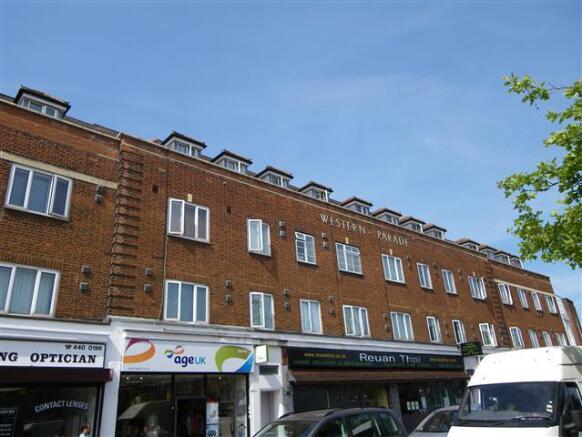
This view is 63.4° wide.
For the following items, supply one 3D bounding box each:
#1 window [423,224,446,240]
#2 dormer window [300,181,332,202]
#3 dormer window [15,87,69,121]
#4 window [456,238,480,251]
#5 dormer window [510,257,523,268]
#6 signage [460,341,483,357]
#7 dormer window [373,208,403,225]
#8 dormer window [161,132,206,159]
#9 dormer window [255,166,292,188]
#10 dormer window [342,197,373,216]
[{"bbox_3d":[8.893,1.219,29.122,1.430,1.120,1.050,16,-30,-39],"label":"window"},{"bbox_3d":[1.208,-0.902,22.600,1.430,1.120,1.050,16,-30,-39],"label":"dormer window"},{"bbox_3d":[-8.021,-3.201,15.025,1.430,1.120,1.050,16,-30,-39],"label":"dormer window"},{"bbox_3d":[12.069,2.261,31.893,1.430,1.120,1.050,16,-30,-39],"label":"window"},{"bbox_3d":[17.190,3.637,36.258,1.430,1.120,1.050,16,-30,-39],"label":"dormer window"},{"bbox_3d":[8.980,6.434,23.244,0.140,0.590,1.030,16,-30,-39],"label":"signage"},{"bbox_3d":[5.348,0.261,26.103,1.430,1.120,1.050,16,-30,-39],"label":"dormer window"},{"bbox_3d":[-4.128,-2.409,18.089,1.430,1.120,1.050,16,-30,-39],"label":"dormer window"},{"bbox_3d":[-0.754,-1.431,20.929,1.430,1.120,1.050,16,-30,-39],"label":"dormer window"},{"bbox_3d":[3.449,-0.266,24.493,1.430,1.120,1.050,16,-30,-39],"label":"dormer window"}]

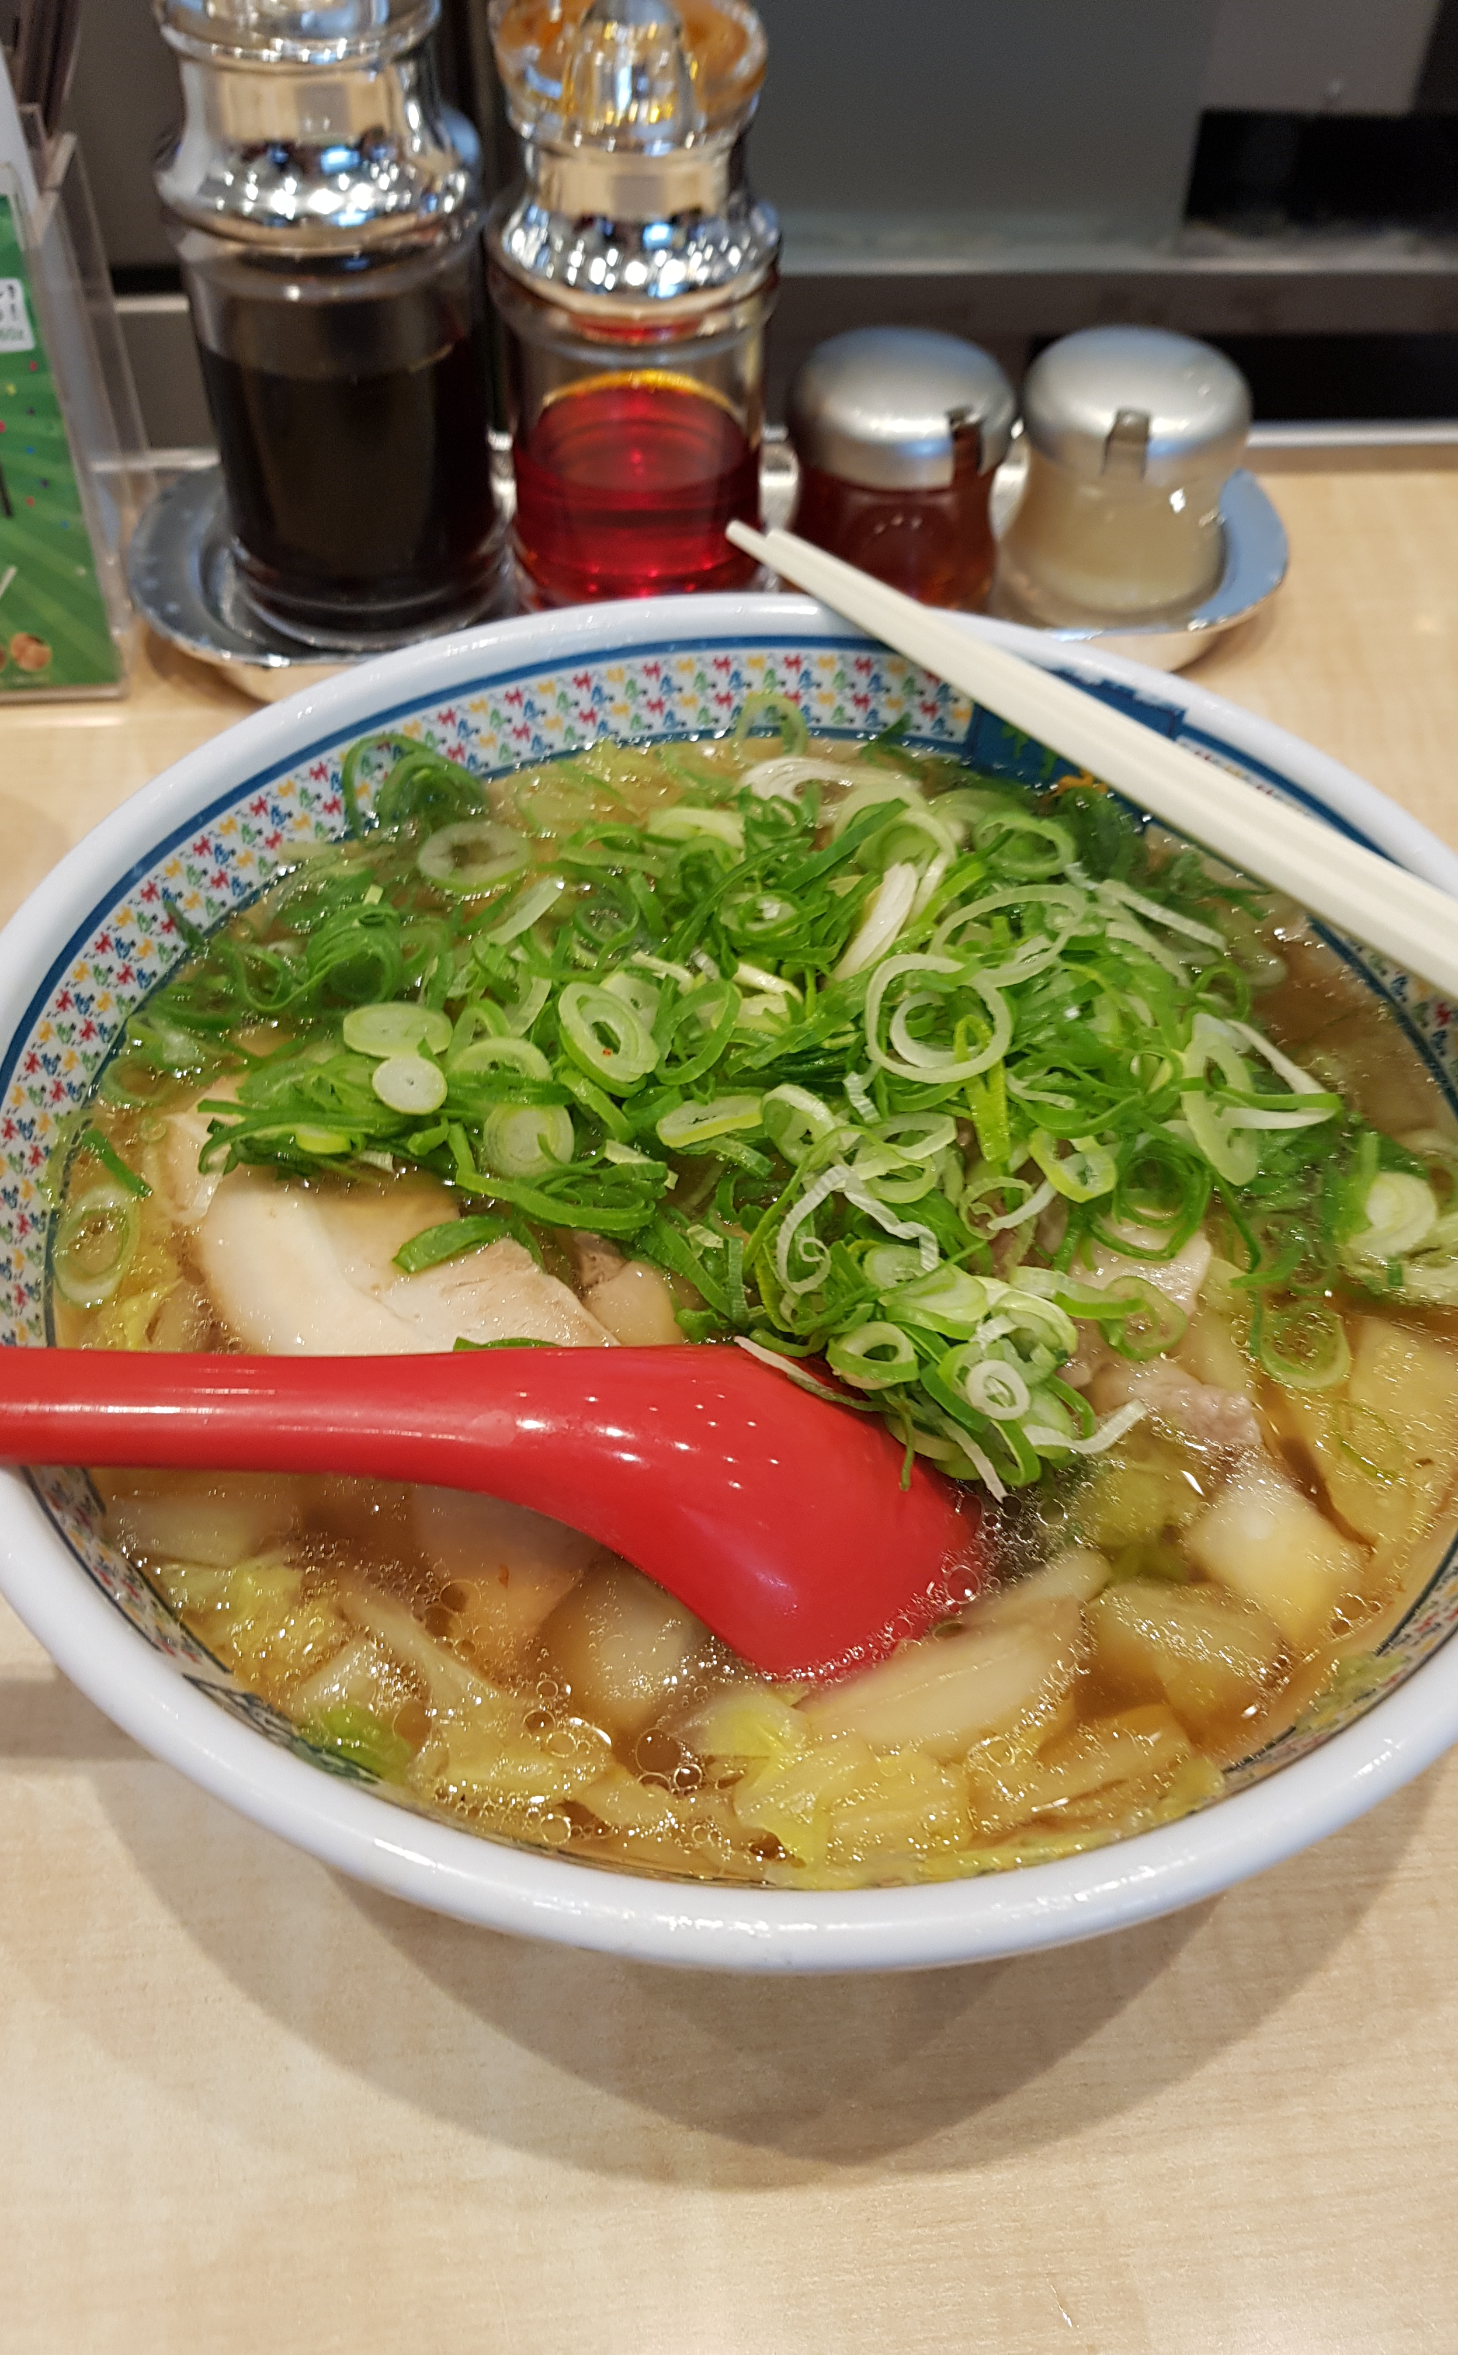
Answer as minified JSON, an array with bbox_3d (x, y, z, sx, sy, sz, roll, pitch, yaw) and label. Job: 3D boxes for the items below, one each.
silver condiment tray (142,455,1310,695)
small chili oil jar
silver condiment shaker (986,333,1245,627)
[{"bbox_3d":[-0.003,-0.145,0.421,0.267,0.020,0.095,-3,50,-3],"label":"silver condiment tray"},{"bbox_3d":[0.038,-0.160,0.406,0.053,0.059,0.053,0,50,0],"label":"small chili oil jar"},{"bbox_3d":[0.091,-0.162,0.408,0.055,0.059,0.055,11,51,8],"label":"silver condiment shaker"}]

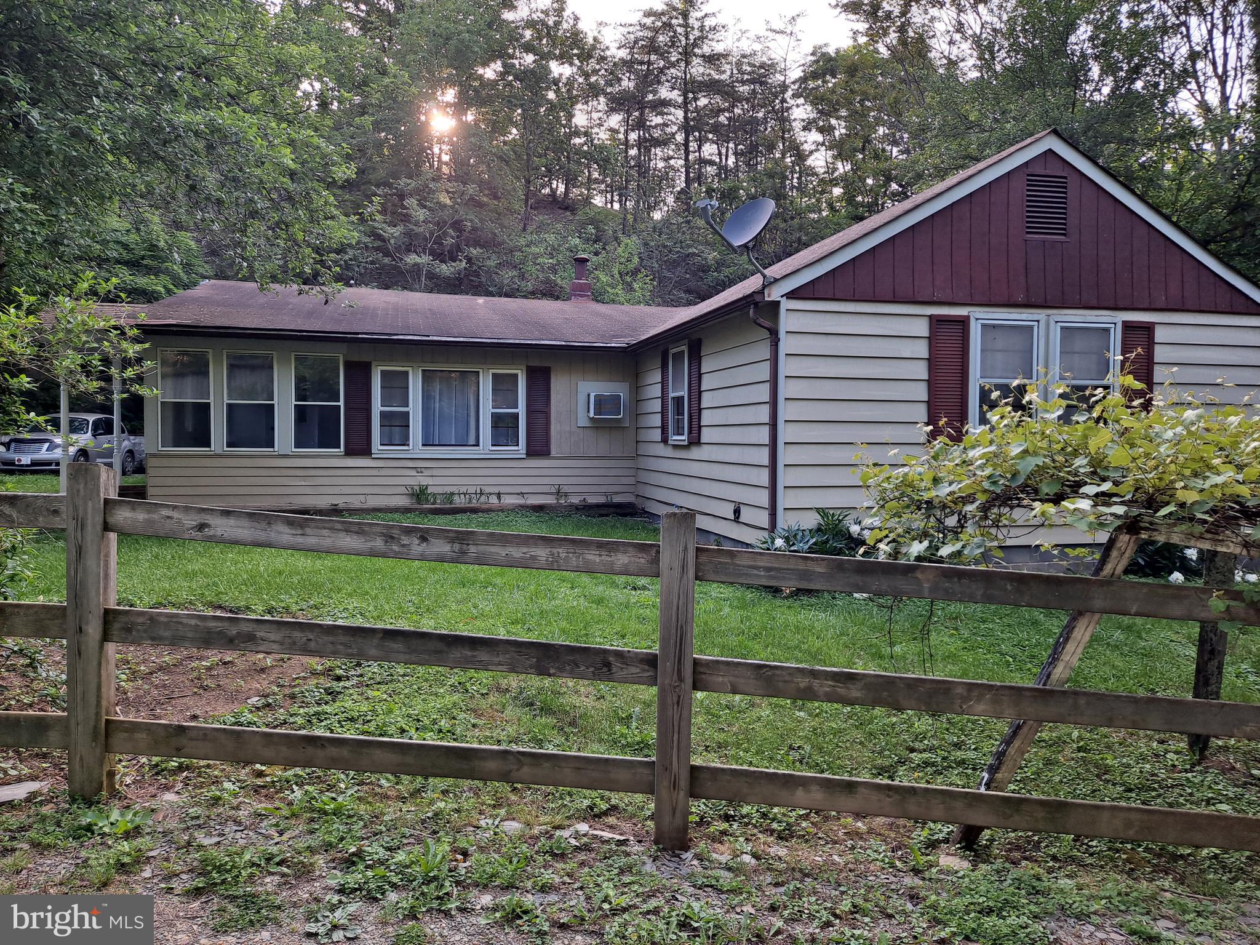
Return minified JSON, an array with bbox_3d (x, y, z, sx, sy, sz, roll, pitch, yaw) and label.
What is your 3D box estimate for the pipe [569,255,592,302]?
[{"bbox_3d":[-1.015,-4.010,18.837,0.420,0.955,0.420,0,2,-13],"label":"pipe"}]

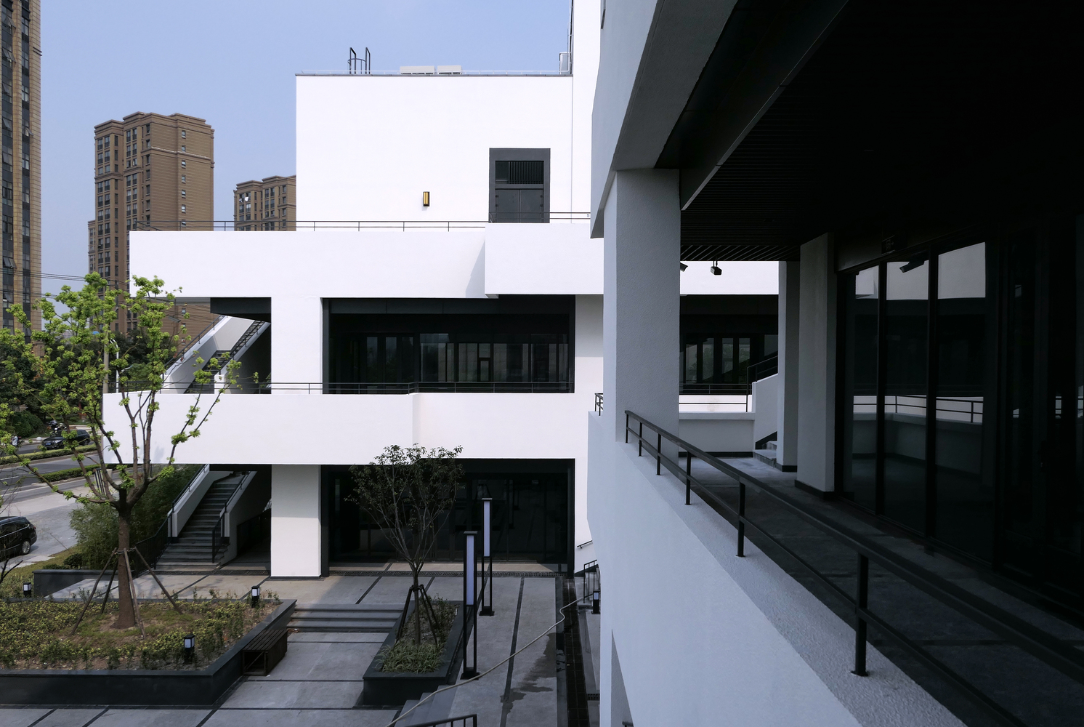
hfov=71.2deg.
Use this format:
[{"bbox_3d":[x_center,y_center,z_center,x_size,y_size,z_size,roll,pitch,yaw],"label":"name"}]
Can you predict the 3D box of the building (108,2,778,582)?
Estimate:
[{"bbox_3d":[-2.300,-2.900,31.300,23.500,20.300,14.000,0,0,1],"label":"building"}]

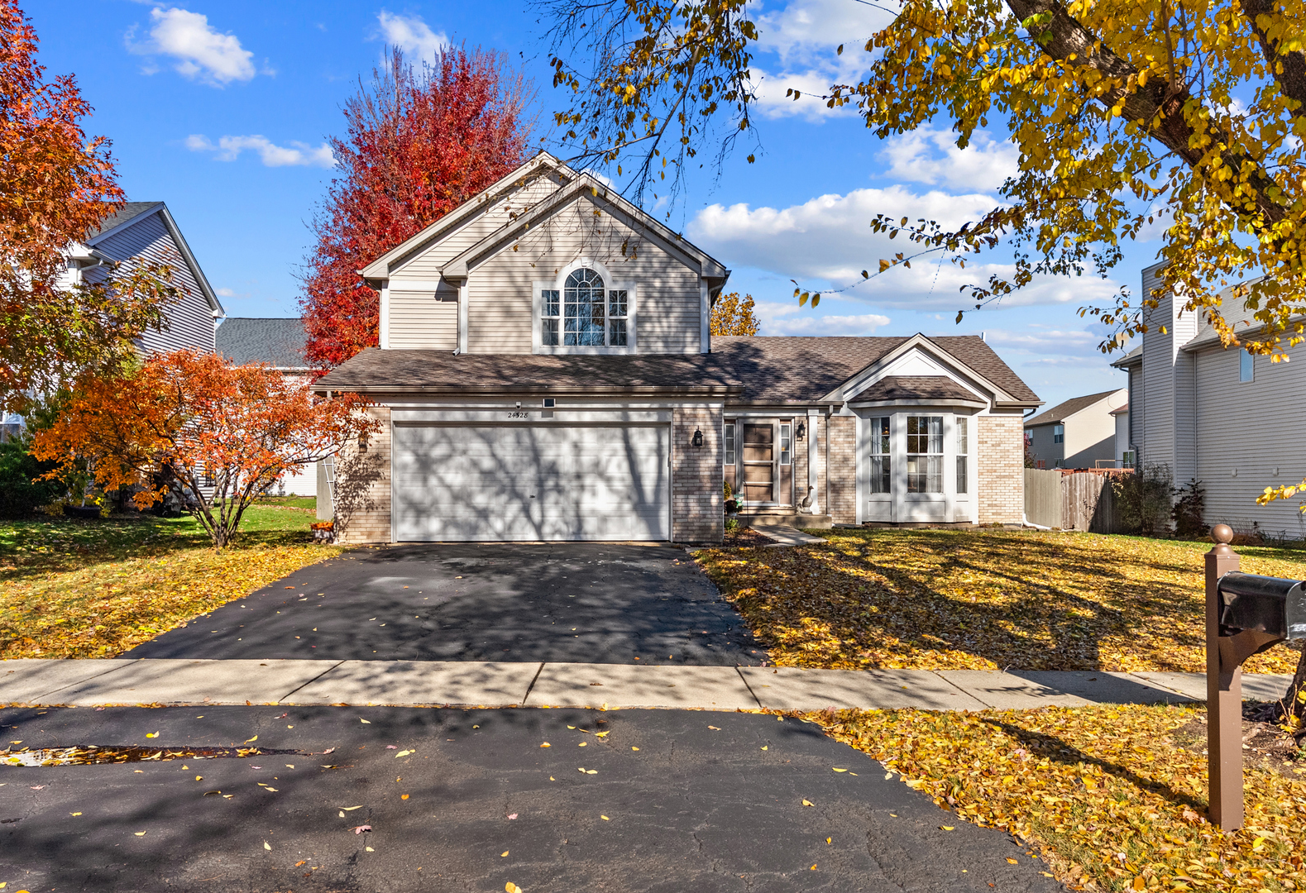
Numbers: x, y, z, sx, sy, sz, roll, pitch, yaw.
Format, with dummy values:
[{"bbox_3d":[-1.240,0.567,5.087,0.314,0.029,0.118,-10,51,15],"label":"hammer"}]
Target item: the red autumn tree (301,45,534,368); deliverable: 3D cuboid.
[{"bbox_3d":[-7.600,-5.700,34.200,8.400,15.700,8.200,0,-2,0],"label":"red autumn tree"}]

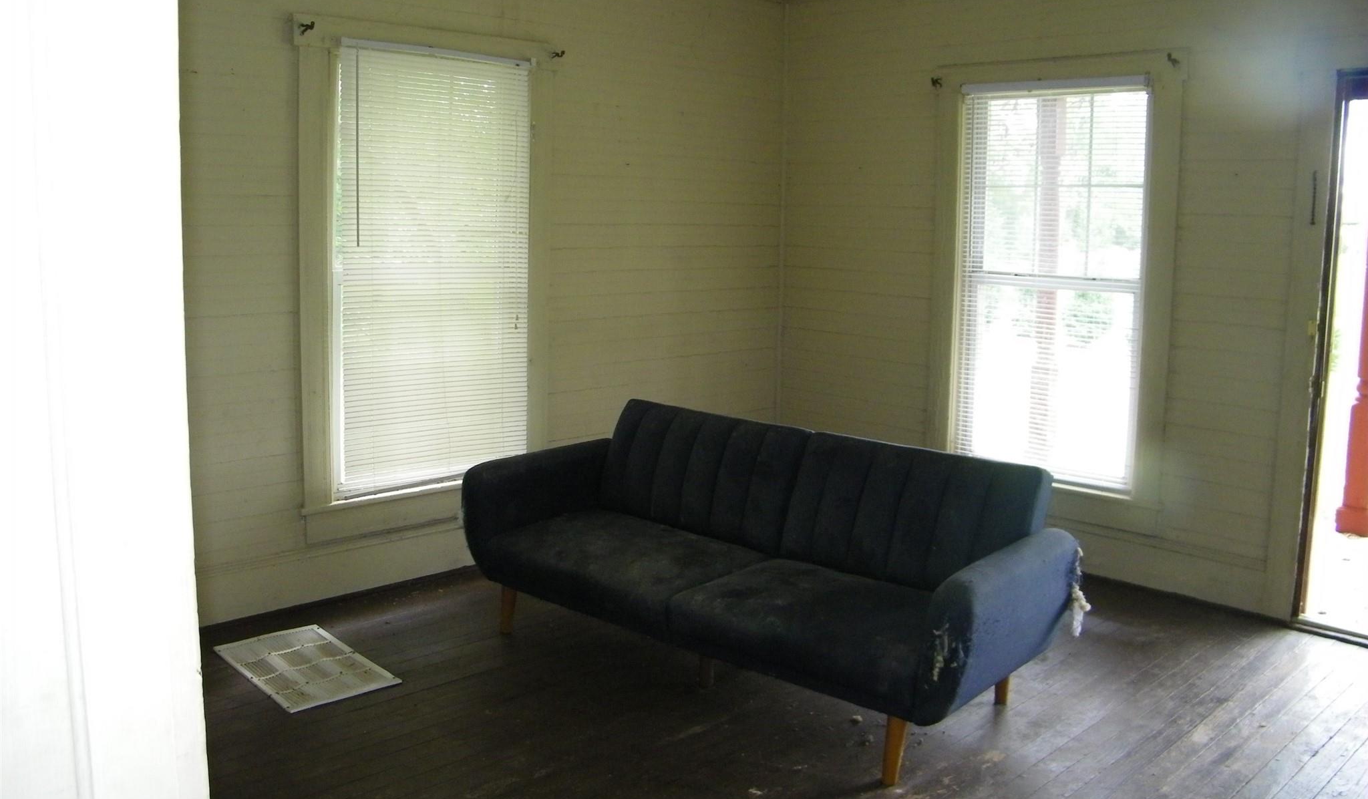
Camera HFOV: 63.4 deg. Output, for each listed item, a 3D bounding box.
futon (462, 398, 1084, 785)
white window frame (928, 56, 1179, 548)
[{"bbox_3d":[0.195,0.524,3.616,2.080,0.790,0.840,9,12,42],"label":"futon"},{"bbox_3d":[1.554,-0.469,4.771,0.100,1.920,1.170,-8,12,-43],"label":"white window frame"}]

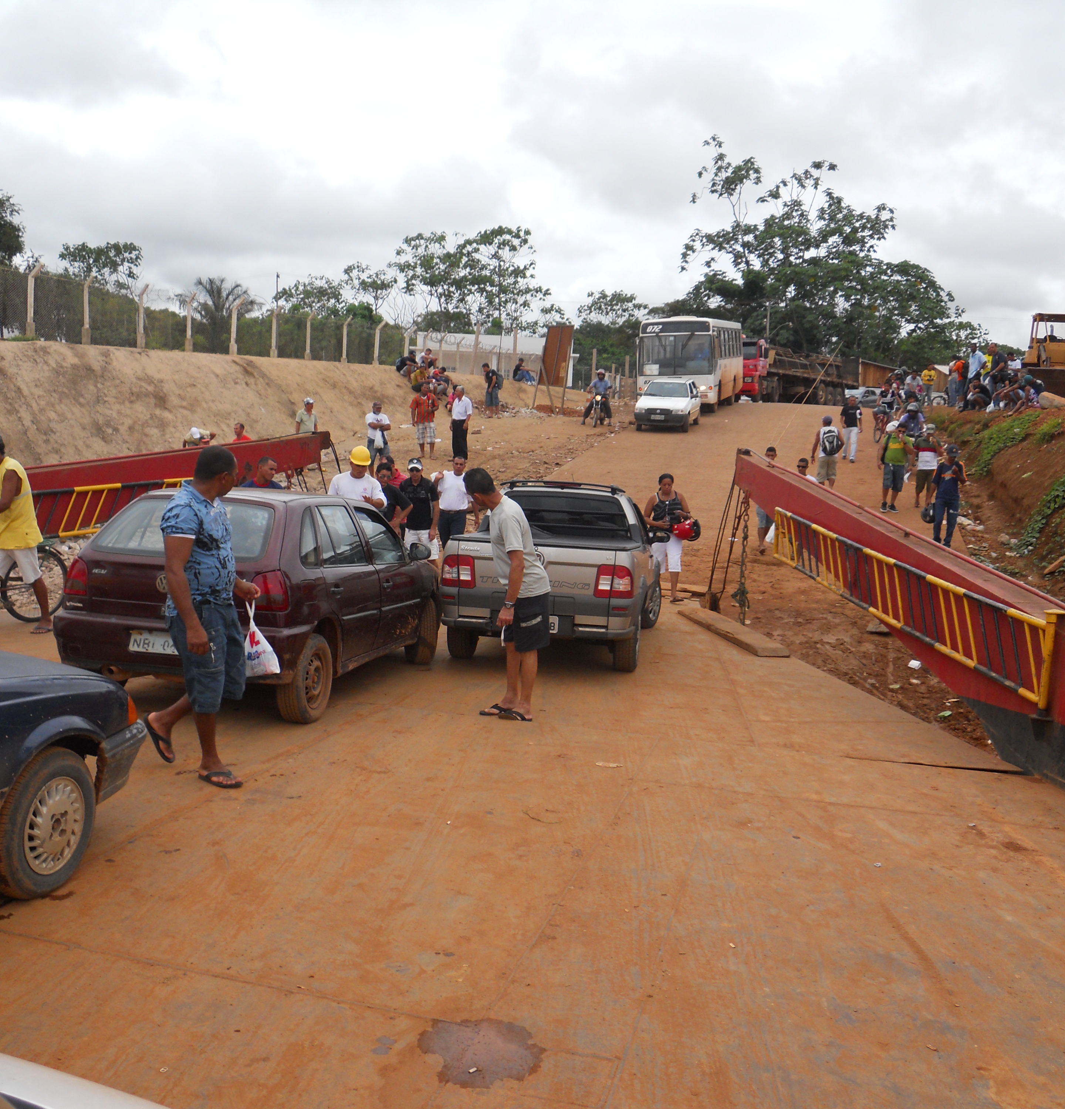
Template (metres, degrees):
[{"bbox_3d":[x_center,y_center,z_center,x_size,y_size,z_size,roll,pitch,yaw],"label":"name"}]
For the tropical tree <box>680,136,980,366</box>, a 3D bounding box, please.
[{"bbox_3d":[16.600,-16.000,68.000,15.500,13.600,12.000,4,8,14],"label":"tropical tree"}]

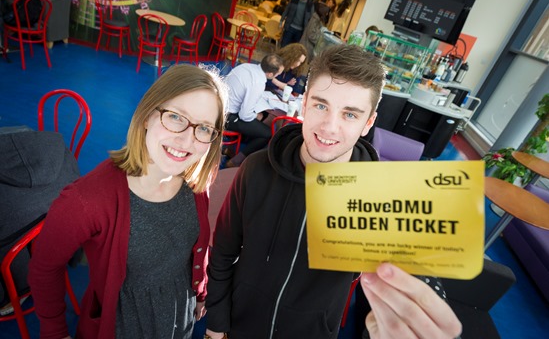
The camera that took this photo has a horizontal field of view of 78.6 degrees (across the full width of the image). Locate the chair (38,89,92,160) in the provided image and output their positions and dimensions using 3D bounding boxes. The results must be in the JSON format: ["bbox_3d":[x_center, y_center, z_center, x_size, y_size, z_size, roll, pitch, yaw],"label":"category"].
[{"bbox_3d":[-1.419,-0.018,2.020,0.420,0.885,0.500,26,30,15],"label":"chair"}]

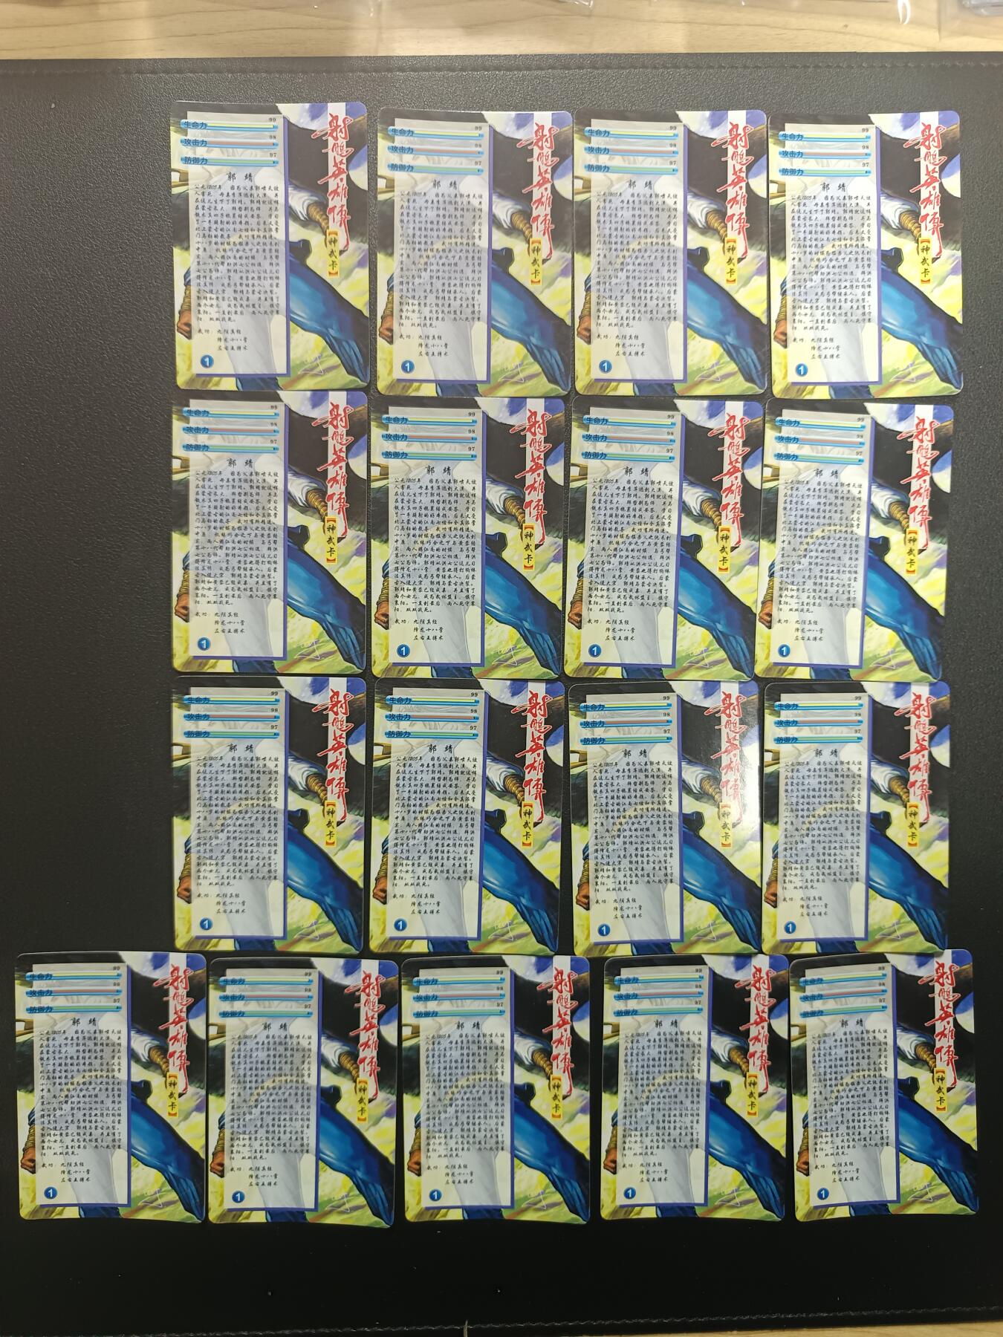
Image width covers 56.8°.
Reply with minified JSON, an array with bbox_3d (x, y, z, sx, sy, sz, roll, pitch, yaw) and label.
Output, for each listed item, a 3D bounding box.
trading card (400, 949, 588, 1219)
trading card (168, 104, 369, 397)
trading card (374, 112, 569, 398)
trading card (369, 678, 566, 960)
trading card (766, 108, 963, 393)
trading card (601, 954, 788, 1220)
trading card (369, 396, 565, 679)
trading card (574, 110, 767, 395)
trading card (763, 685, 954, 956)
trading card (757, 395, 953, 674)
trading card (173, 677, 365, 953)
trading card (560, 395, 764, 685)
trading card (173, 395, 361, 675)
[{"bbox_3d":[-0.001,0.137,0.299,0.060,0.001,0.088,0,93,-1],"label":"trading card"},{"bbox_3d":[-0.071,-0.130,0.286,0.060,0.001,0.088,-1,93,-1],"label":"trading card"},{"bbox_3d":[-0.009,-0.128,0.287,0.060,0.001,0.088,0,93,-1],"label":"trading card"},{"bbox_3d":[-0.011,0.047,0.295,0.060,0.001,0.088,1,93,-2],"label":"trading card"},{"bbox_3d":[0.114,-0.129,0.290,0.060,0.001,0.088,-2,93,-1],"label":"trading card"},{"bbox_3d":[0.062,0.135,0.298,0.060,0.001,0.087,0,92,-1],"label":"trading card"},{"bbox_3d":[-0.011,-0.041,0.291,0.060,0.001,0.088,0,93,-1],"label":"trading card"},{"bbox_3d":[0.053,-0.129,0.287,0.060,0.001,0.087,0,92,-1],"label":"trading card"},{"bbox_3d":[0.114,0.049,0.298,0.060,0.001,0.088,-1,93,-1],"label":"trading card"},{"bbox_3d":[0.111,-0.040,0.292,0.060,0.001,0.087,2,92,-1],"label":"trading card"},{"bbox_3d":[-0.073,0.046,0.292,0.060,0.001,0.087,1,92,-1],"label":"trading card"},{"bbox_3d":[0.051,-0.040,0.291,0.060,0.001,0.087,1,92,-1],"label":"trading card"},{"bbox_3d":[-0.072,-0.042,0.288,0.060,0.001,0.087,1,92,-1],"label":"trading card"}]

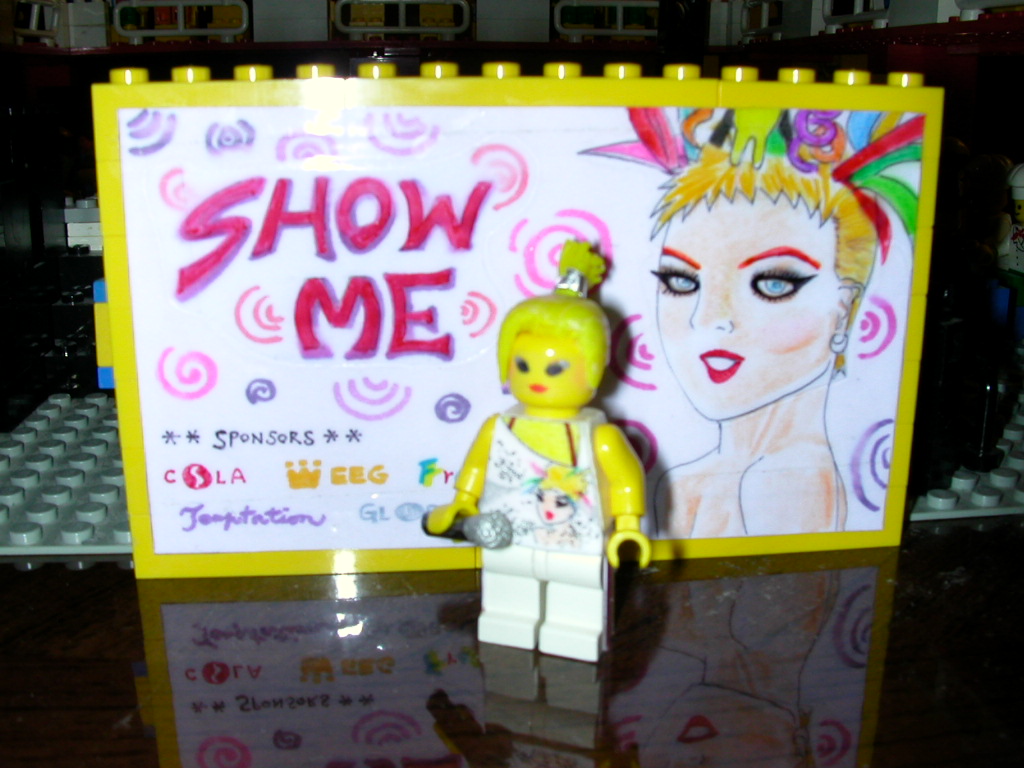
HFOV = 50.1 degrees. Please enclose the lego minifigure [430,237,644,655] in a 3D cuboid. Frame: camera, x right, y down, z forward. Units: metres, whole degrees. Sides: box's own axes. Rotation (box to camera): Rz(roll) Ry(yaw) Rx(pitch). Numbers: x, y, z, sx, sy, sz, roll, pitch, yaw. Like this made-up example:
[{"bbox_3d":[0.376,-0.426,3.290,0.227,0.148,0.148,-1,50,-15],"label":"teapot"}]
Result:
[{"bbox_3d":[0.004,0.008,0.131,0.028,0.049,0.015,5,16,18],"label":"lego minifigure"}]

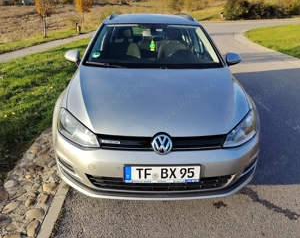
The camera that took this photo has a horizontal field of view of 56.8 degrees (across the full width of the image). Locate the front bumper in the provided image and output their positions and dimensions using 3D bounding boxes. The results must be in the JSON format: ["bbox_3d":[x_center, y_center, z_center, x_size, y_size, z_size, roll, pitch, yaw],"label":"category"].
[{"bbox_3d":[0.077,0.325,2.164,1.760,0.470,0.520,0,22,-2],"label":"front bumper"}]

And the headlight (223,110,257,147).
[{"bbox_3d":[0.706,0.054,2.129,0.395,0.165,0.440,0,22,-2],"label":"headlight"}]

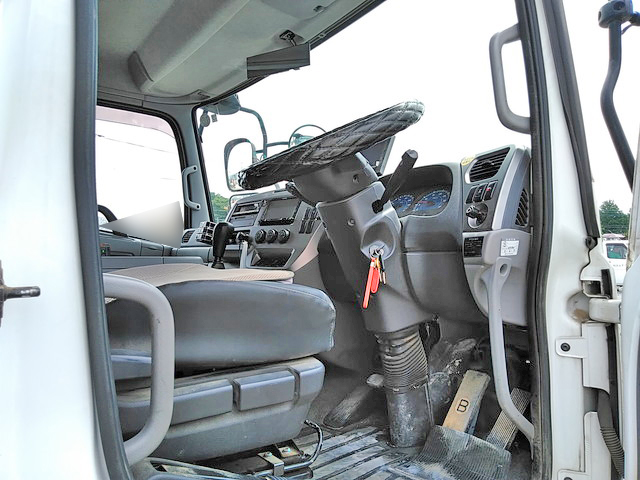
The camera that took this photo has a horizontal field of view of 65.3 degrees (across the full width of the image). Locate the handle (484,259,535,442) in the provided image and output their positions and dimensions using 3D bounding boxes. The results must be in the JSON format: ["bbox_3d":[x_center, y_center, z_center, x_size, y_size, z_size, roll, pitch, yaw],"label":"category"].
[{"bbox_3d":[0.395,0.228,1.040,0.100,0.375,0.070,1,-2,-34],"label":"handle"}]

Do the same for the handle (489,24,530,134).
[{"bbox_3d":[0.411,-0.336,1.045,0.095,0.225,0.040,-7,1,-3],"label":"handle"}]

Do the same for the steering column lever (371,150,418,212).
[{"bbox_3d":[0.159,-0.123,1.087,0.032,0.032,0.153,1,-44,-34],"label":"steering column lever"}]

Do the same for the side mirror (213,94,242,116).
[{"bbox_3d":[-0.497,-0.738,2.680,0.190,0.150,0.130,-1,-2,39],"label":"side mirror"}]

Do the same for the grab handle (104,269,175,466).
[{"bbox_3d":[-0.227,0.156,0.605,0.040,0.228,0.100,-1,-2,45],"label":"grab handle"}]

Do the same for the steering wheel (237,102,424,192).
[{"bbox_3d":[0.028,-0.211,1.181,0.460,0.085,0.460,-31,16,-31],"label":"steering wheel"}]

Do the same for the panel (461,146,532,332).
[{"bbox_3d":[0.418,-0.006,1.150,0.140,0.390,0.180,1,-1,-20],"label":"panel"}]

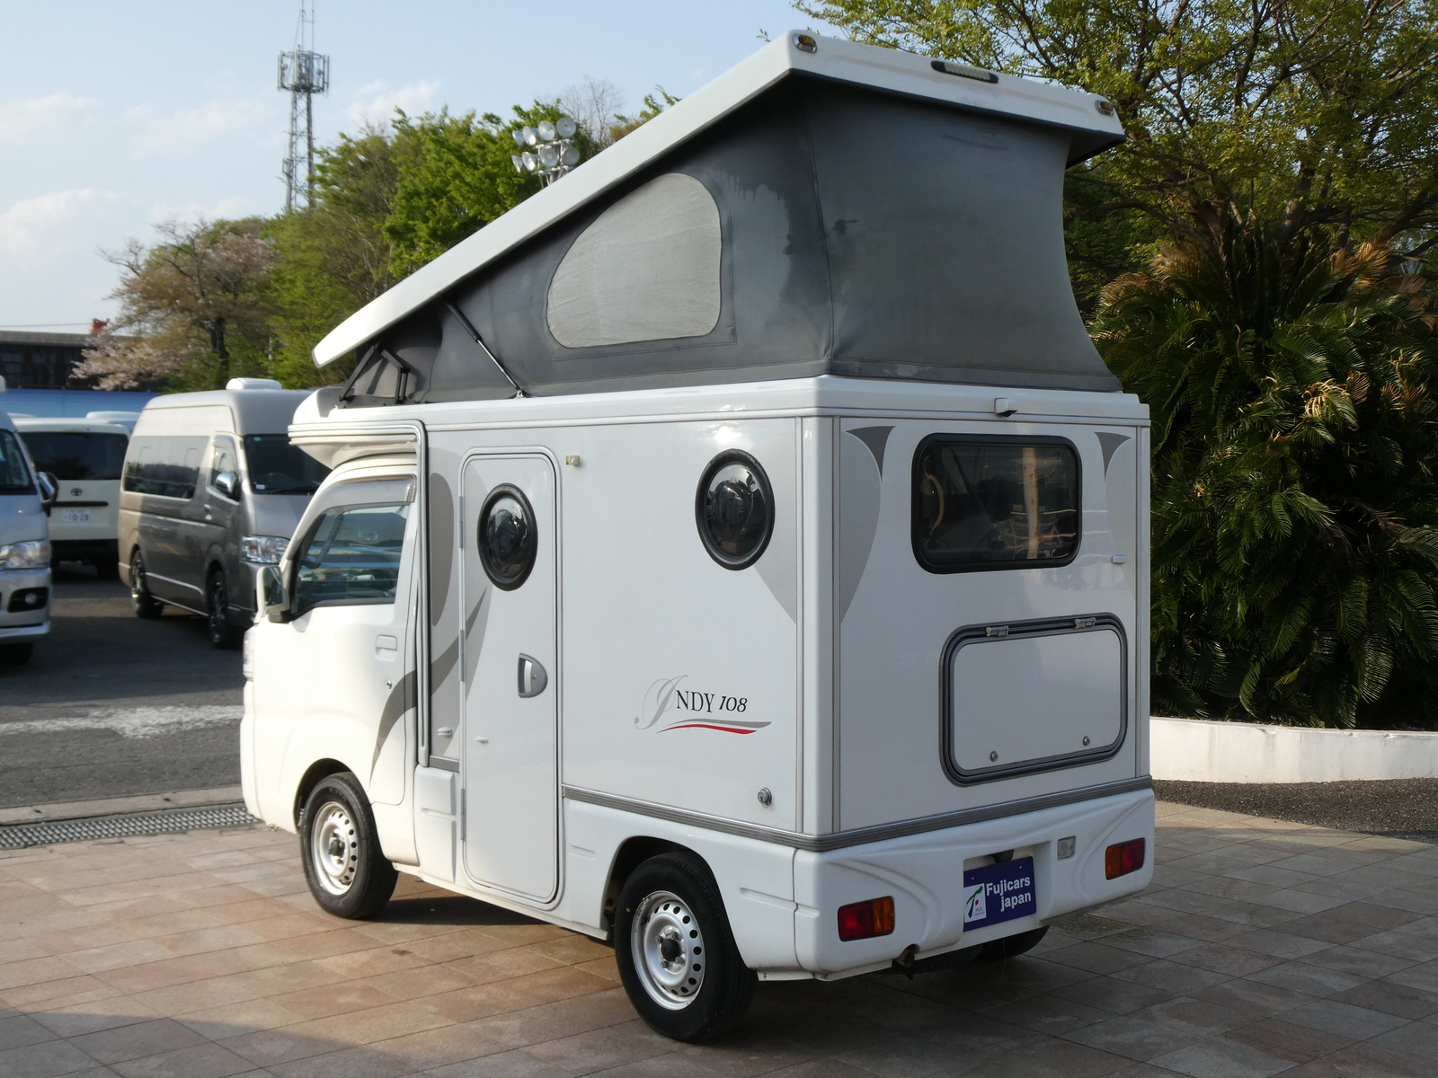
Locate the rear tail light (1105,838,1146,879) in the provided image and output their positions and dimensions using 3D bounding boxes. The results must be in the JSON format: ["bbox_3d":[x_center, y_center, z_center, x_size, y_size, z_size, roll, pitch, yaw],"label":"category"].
[{"bbox_3d":[1.215,0.961,5.487,0.195,0.100,0.045,-2,3,-41],"label":"rear tail light"}]

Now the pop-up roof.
[{"bbox_3d":[-0.069,-0.891,6.094,1.340,0.855,2.550,-2,3,-41],"label":"pop-up roof"}]

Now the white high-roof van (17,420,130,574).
[{"bbox_3d":[-9.420,-0.630,25.200,1.750,2.050,4.800,-2,4,-32],"label":"white high-roof van"}]

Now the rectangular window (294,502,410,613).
[{"bbox_3d":[-1.321,0.069,6.567,0.050,0.450,0.800,9,-5,-41],"label":"rectangular window"}]

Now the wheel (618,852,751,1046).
[{"bbox_3d":[-0.101,1.162,5.206,0.145,0.532,0.532,-2,3,-41],"label":"wheel"}]

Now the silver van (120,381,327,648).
[{"bbox_3d":[-4.360,-0.279,17.853,1.880,2.320,5.350,-1,4,-30],"label":"silver van"}]

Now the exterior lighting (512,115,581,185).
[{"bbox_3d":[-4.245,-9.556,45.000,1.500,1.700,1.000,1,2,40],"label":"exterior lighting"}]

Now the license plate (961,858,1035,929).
[{"bbox_3d":[0.797,1.015,5.225,0.330,0.165,0.015,-2,-2,-41],"label":"license plate"}]

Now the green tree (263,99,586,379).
[{"bbox_3d":[-7.509,-5.591,47.188,8.800,11.270,8.000,0,2,-9],"label":"green tree"}]

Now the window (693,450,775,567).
[{"bbox_3d":[0.043,-0.077,4.847,0.050,0.325,0.320,-2,3,-41],"label":"window"}]

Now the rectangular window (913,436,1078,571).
[{"bbox_3d":[0.788,-0.100,5.128,0.730,0.385,0.050,-2,3,-41],"label":"rectangular window"}]

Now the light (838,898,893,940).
[{"bbox_3d":[0.377,0.987,4.752,0.195,0.100,0.045,-2,3,-41],"label":"light"}]

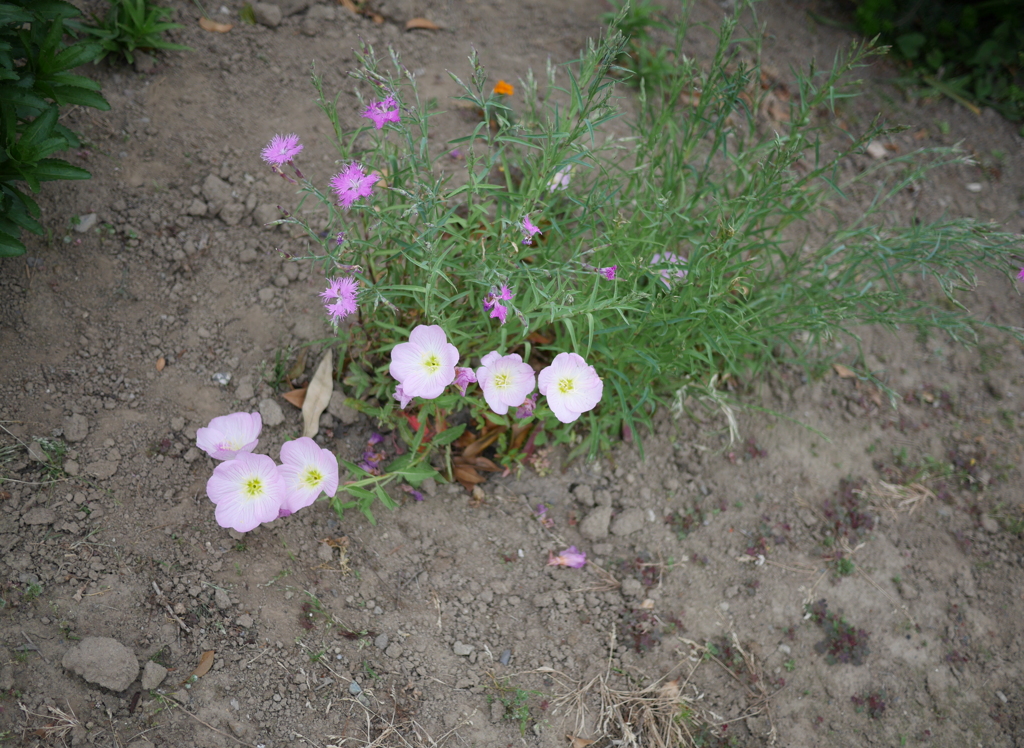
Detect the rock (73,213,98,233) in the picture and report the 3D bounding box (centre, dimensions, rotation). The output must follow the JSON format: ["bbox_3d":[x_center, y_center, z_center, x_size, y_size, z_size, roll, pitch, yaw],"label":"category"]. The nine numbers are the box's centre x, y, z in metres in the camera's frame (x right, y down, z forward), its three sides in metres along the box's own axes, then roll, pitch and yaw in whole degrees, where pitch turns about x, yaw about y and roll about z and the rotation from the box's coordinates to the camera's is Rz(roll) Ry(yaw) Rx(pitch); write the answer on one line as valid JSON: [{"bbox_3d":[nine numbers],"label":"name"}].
[{"bbox_3d":[-0.392,-0.139,1.089,0.022,0.011,0.017,0,48,0],"label":"rock"}]

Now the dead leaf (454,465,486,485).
[{"bbox_3d":[-0.033,0.080,0.946,0.028,0.008,0.014,19,53,15],"label":"dead leaf"}]

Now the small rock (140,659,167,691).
[{"bbox_3d":[-0.258,0.217,0.850,0.019,0.013,0.018,0,50,0],"label":"small rock"}]

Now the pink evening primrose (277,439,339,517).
[{"bbox_3d":[-0.156,0.078,0.900,0.055,0.022,0.060,0,84,21],"label":"pink evening primrose"}]

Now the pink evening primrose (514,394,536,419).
[{"bbox_3d":[0.011,0.025,0.945,0.017,0.018,0.015,0,50,0],"label":"pink evening primrose"}]

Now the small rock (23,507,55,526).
[{"bbox_3d":[-0.375,0.113,0.940,0.027,0.010,0.014,0,50,0],"label":"small rock"}]

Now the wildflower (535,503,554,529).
[{"bbox_3d":[0.029,0.125,1.048,0.011,0.009,0.023,-17,64,-30],"label":"wildflower"}]

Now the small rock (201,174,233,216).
[{"bbox_3d":[-0.295,-0.179,1.180,0.031,0.023,0.032,0,50,0],"label":"small rock"}]

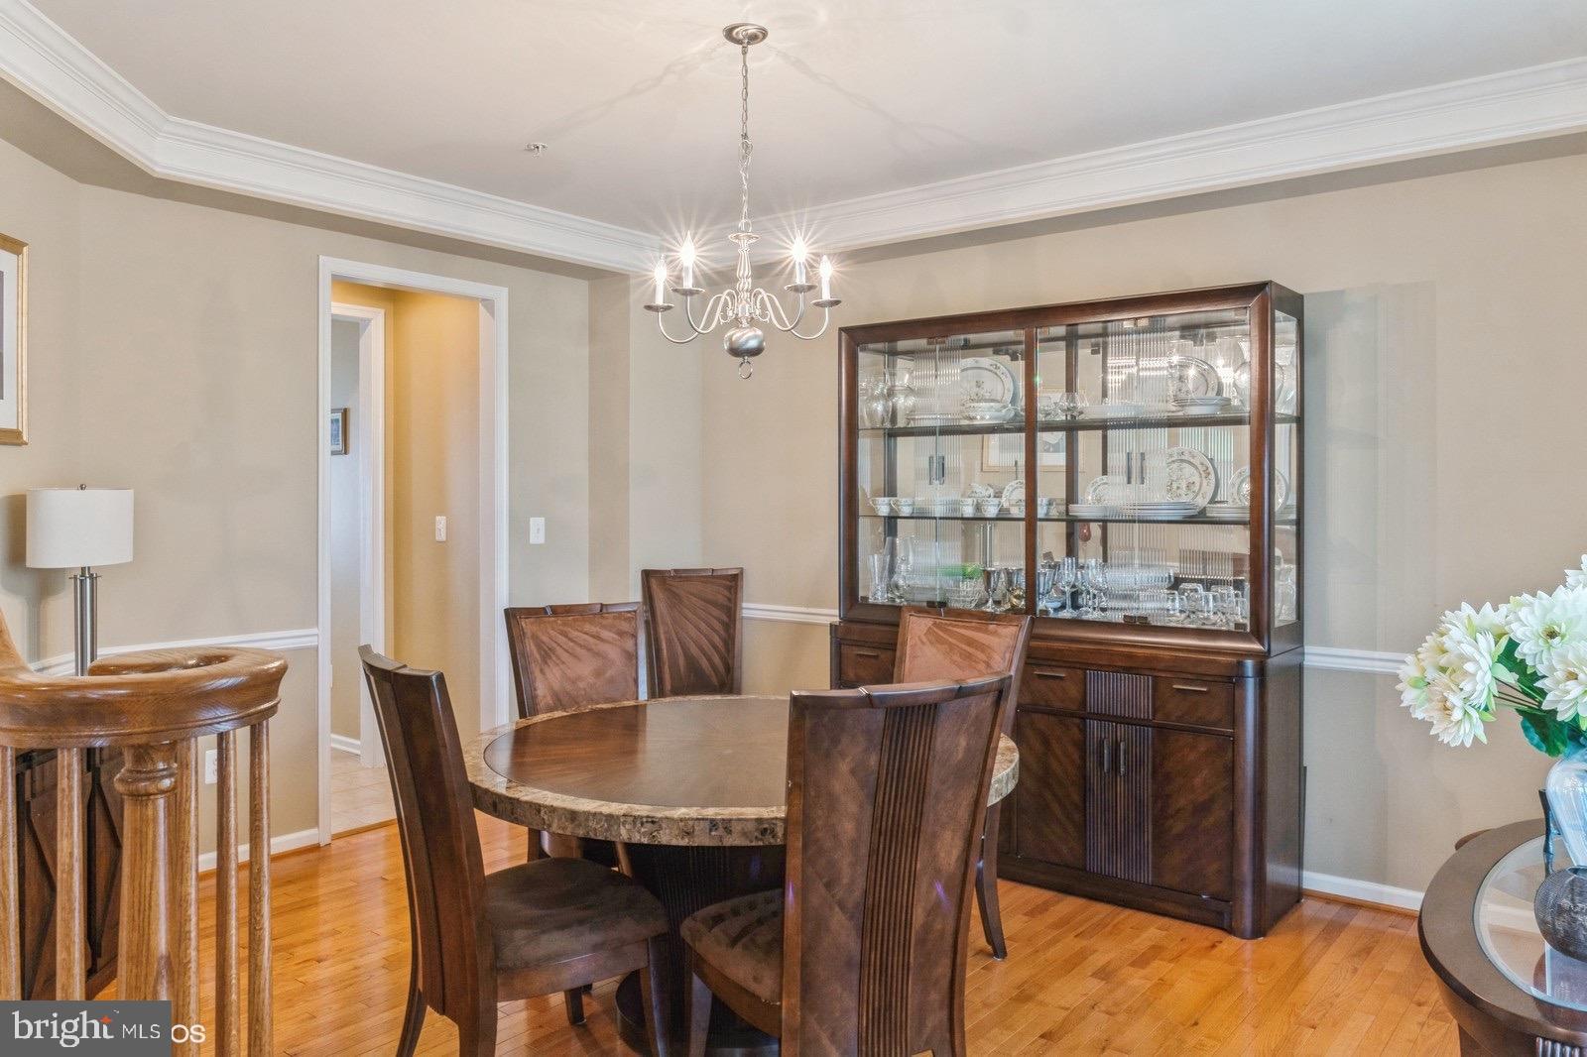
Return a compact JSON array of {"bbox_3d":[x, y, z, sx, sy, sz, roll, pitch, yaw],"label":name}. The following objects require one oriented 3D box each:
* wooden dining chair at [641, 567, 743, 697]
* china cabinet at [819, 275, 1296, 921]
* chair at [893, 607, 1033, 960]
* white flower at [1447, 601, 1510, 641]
[{"bbox_3d":[-0.362,0.748,4.849,0.490,1.050,0.620,-1,2,-25],"label":"wooden dining chair"},{"bbox_3d":[0.962,0.238,4.057,1.736,2.116,0.488,1,2,38],"label":"china cabinet"},{"bbox_3d":[0.341,0.794,3.147,0.490,1.050,0.620,1,2,42],"label":"chair"},{"bbox_3d":[1.231,0.169,1.900,0.120,0.085,0.110,1,2,33],"label":"white flower"}]

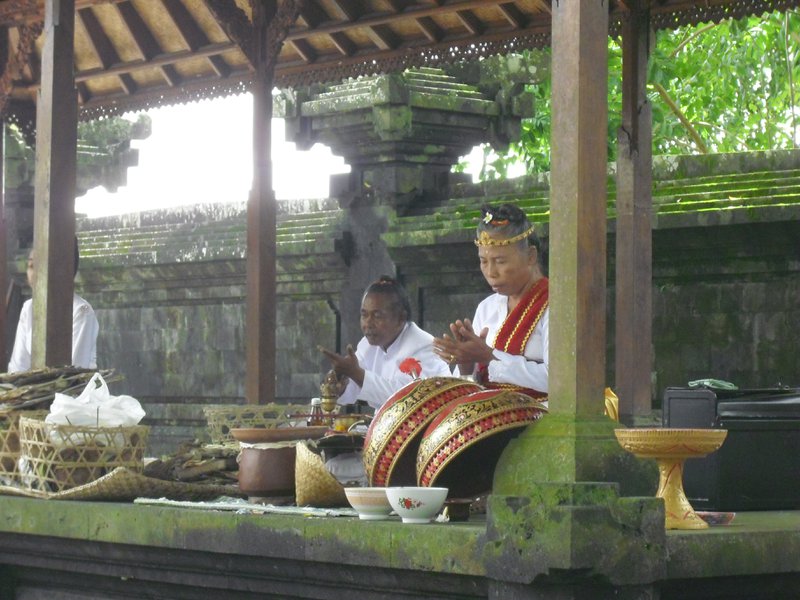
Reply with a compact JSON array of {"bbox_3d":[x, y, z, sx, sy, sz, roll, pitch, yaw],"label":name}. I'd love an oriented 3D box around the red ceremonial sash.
[{"bbox_3d":[0.375,0.116,7.500,0.260,0.360,0.320,2,-3,-38],"label":"red ceremonial sash"}]

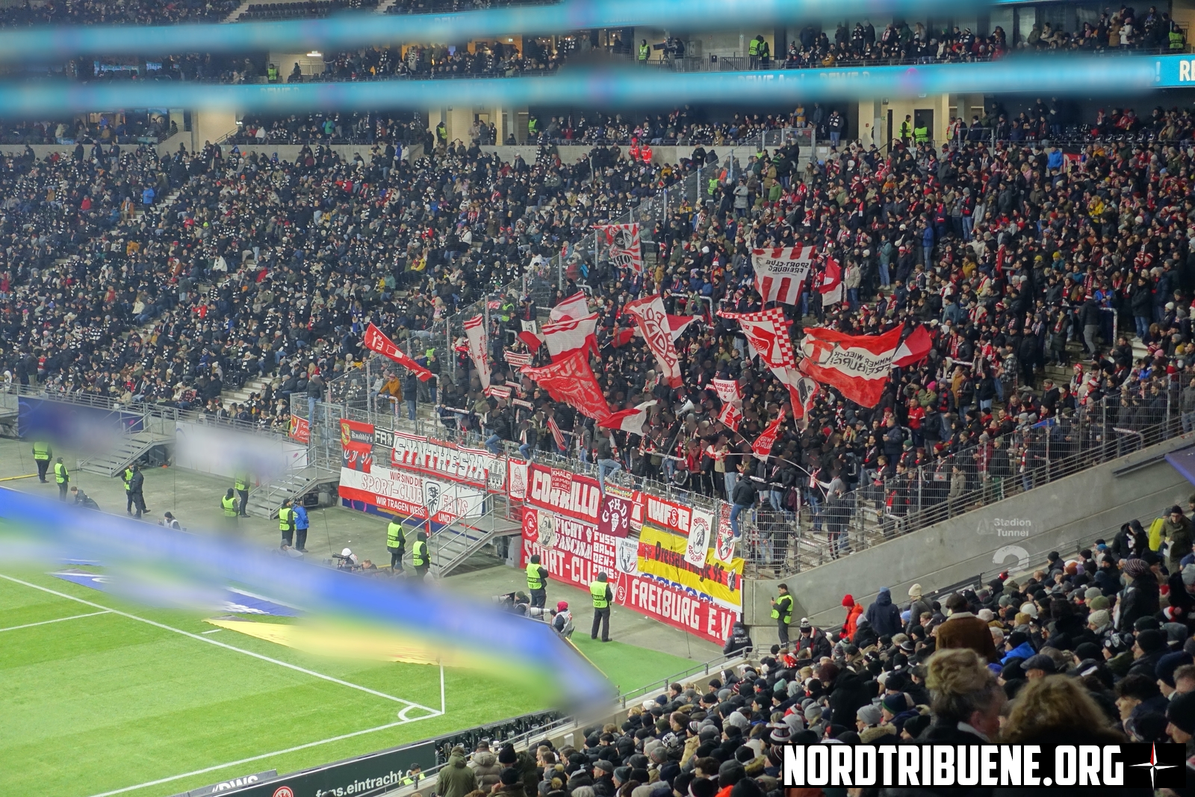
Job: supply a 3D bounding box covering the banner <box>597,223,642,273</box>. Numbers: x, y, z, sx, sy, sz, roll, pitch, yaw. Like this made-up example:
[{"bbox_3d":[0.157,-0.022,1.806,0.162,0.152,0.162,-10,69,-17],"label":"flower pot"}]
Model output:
[{"bbox_3d":[0.776,-5.220,78.200,1.550,1.720,0.500,4,8,23],"label":"banner"}]

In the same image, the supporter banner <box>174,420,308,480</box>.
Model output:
[{"bbox_3d":[-12.979,2.142,81.826,0.200,1.650,8.360,-7,11,-44],"label":"supporter banner"}]

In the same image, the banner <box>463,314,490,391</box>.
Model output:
[{"bbox_3d":[-3.800,-1.463,71.500,0.800,2.400,0.500,4,8,23],"label":"banner"}]

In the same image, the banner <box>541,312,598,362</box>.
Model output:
[{"bbox_3d":[-0.735,-1.783,72.500,1.850,1.700,0.500,-14,6,0],"label":"banner"}]

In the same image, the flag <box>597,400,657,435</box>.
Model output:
[{"bbox_3d":[0.847,0.534,63.000,1.650,1.000,0.600,4,8,23],"label":"flag"}]

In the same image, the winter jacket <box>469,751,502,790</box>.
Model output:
[{"bbox_3d":[-1.944,6.538,39.500,0.580,0.750,0.400,-3,8,-23],"label":"winter jacket"}]

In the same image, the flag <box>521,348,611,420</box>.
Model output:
[{"bbox_3d":[-0.905,-0.418,65.292,2.600,2.100,0.600,0,8,-1],"label":"flag"}]

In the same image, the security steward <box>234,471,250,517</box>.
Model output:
[{"bbox_3d":[-11.672,2.982,74.435,0.360,1.800,0.520,-6,10,-36],"label":"security steward"}]

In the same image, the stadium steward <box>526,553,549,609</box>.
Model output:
[{"bbox_3d":[-1.596,5.051,60.662,0.560,1.760,0.380,7,10,38],"label":"stadium steward"}]

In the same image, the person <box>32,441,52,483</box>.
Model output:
[{"bbox_3d":[-20.200,2.149,82.076,0.620,1.800,0.420,2,8,18],"label":"person"}]

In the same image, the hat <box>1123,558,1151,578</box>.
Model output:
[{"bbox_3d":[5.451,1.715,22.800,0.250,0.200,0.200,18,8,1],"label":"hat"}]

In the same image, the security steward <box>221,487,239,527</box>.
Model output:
[{"bbox_3d":[-11.799,3.766,72.823,0.560,1.780,0.380,2,8,18],"label":"security steward"}]

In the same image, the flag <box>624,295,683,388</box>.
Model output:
[{"bbox_3d":[1.605,-1.630,65.200,1.650,2.650,0.600,4,8,23],"label":"flag"}]

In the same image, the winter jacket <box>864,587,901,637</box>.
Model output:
[{"bbox_3d":[4.813,3.654,38.023,0.600,0.900,0.380,-1,8,-7],"label":"winter jacket"}]

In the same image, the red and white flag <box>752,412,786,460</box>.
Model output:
[{"bbox_3d":[4.540,1.001,59.820,0.950,1.300,0.400,1,8,4],"label":"red and white flag"}]

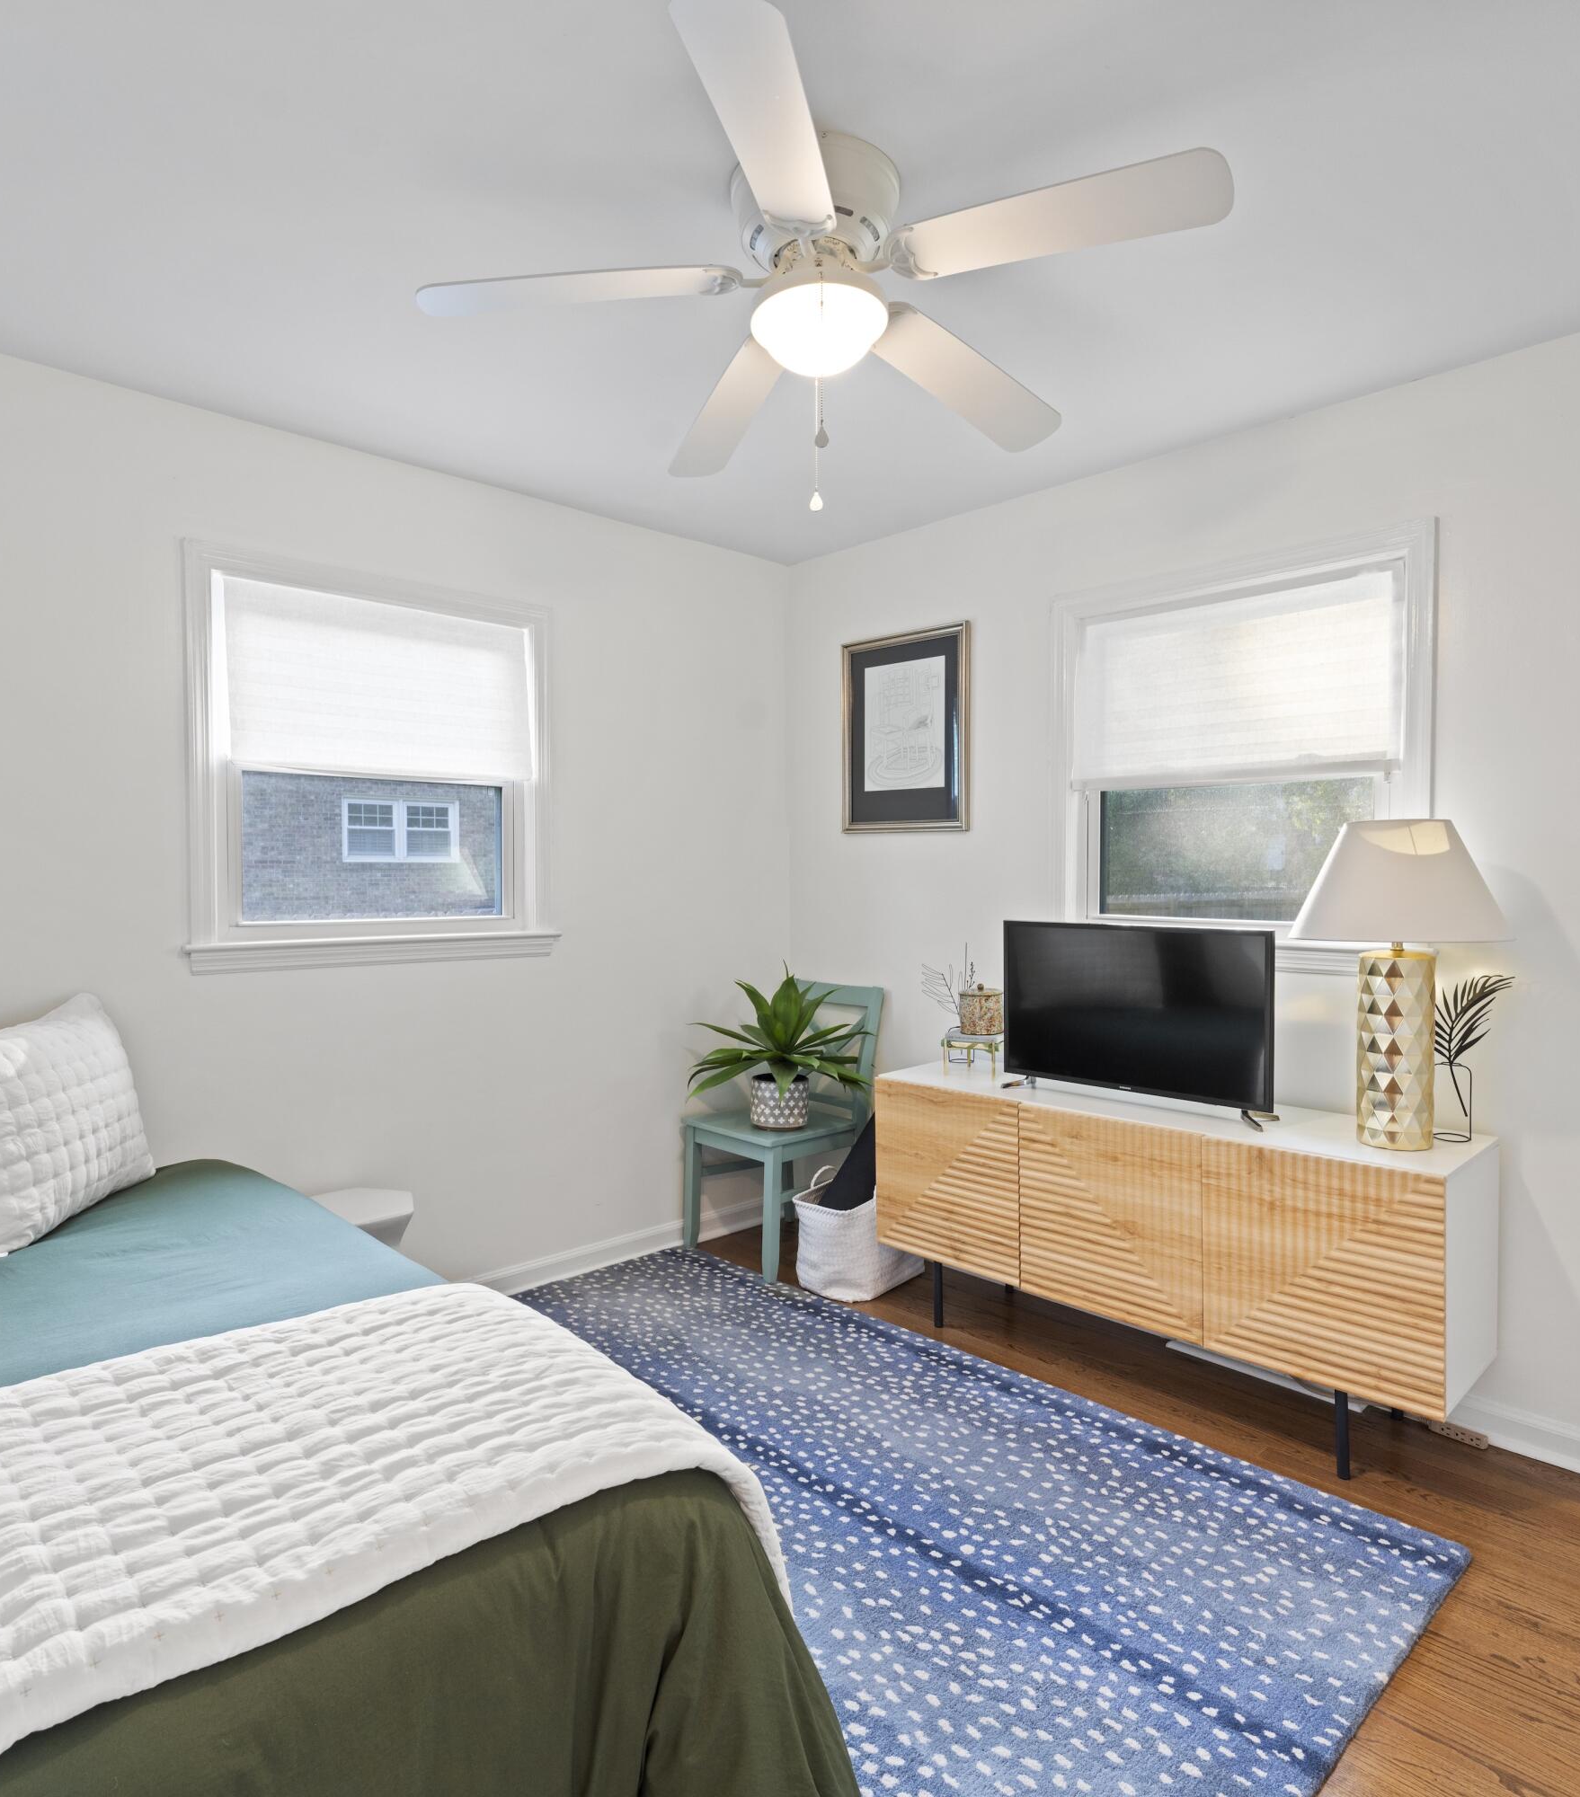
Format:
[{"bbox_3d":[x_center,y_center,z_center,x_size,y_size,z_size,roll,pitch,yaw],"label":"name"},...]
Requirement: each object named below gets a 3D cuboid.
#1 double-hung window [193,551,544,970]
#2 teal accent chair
[{"bbox_3d":[-1.097,-0.348,2.884,1.030,1.060,0.090,-2,2,-44],"label":"double-hung window"},{"bbox_3d":[-0.030,0.762,3.604,0.510,0.910,0.470,-2,2,-44],"label":"teal accent chair"}]

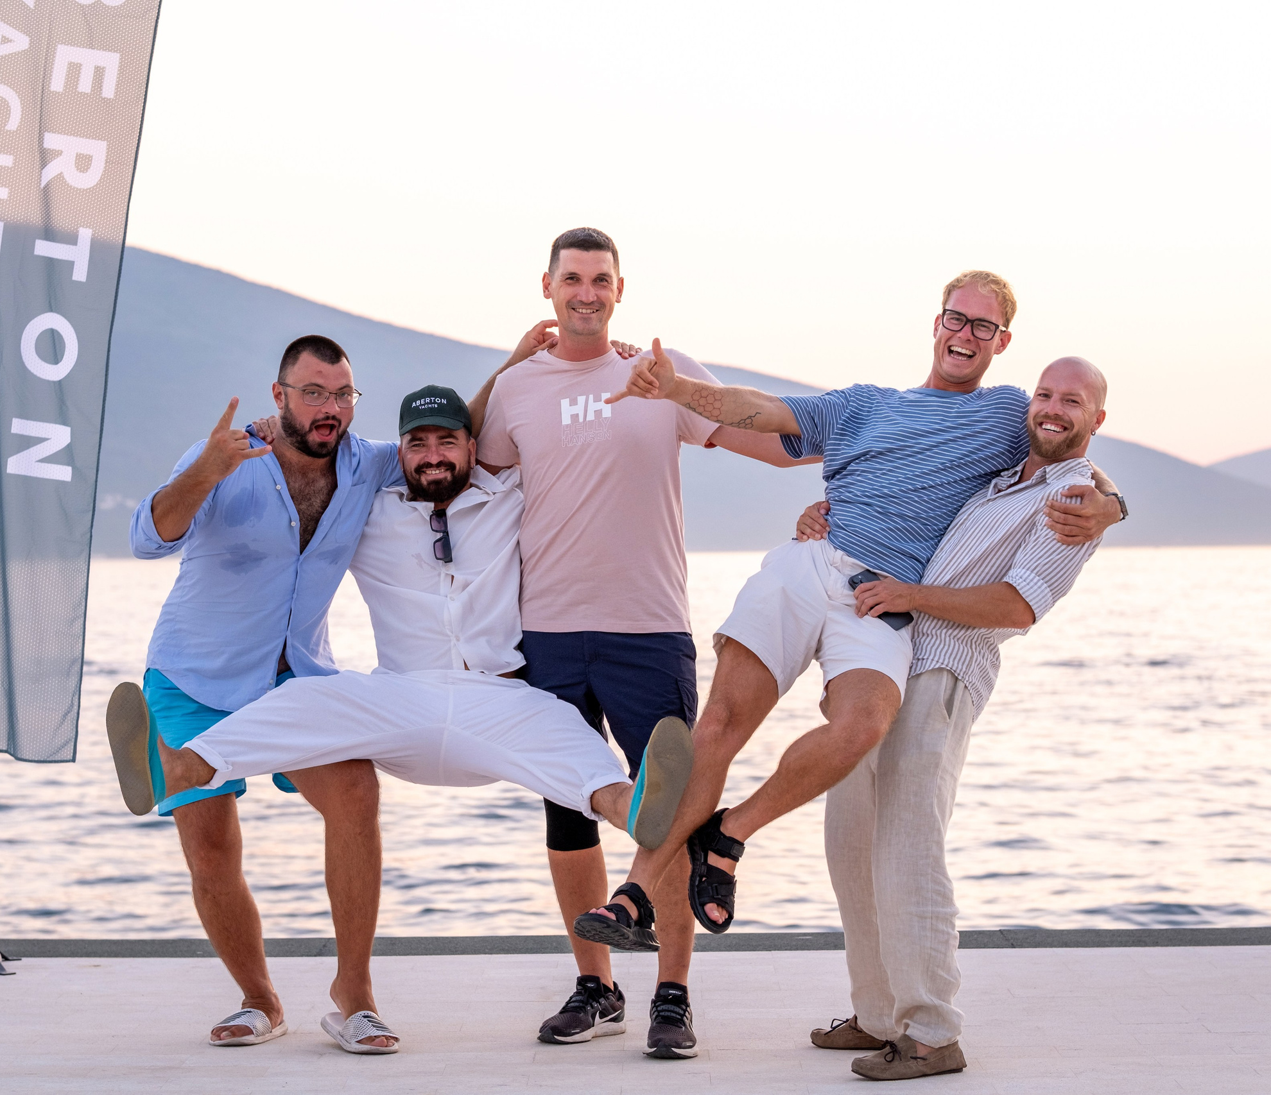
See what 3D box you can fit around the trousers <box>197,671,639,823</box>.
[{"bbox_3d":[-0.486,0.422,8.320,0.930,0.330,0.600,-1,0,0],"label":"trousers"}]

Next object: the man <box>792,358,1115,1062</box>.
[{"bbox_3d":[0.702,0.356,8.430,0.590,1.555,0.550,0,0,-35],"label":"man"}]

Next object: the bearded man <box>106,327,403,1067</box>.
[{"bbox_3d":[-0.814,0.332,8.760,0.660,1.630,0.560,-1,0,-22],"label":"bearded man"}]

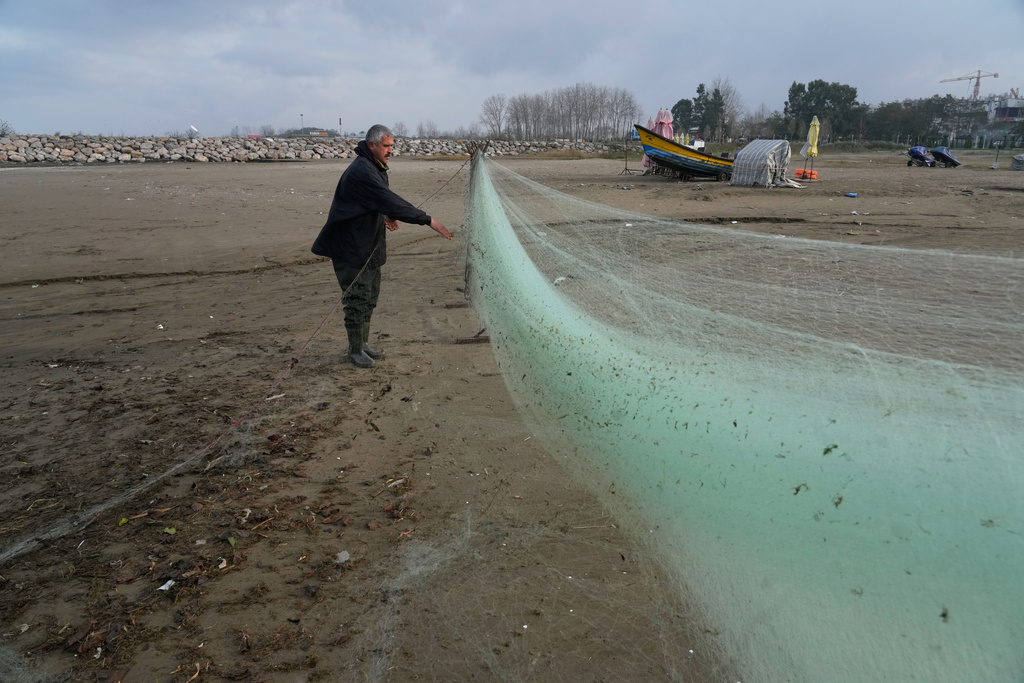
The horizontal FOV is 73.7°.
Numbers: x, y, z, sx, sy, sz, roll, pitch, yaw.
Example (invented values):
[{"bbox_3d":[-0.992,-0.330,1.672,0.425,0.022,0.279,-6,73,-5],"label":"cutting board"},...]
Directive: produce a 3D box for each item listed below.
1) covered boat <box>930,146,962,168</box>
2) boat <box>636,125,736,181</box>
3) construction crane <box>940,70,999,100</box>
[{"bbox_3d":[29.196,-12.414,45.858,2.600,1.150,1.100,8,12,-25],"label":"covered boat"},{"bbox_3d":[8.179,-8.350,30.273,5.400,2.300,1.800,2,16,7],"label":"boat"},{"bbox_3d":[197.649,-101.870,299.992,4.000,30.900,40.000,-4,17,-13],"label":"construction crane"}]

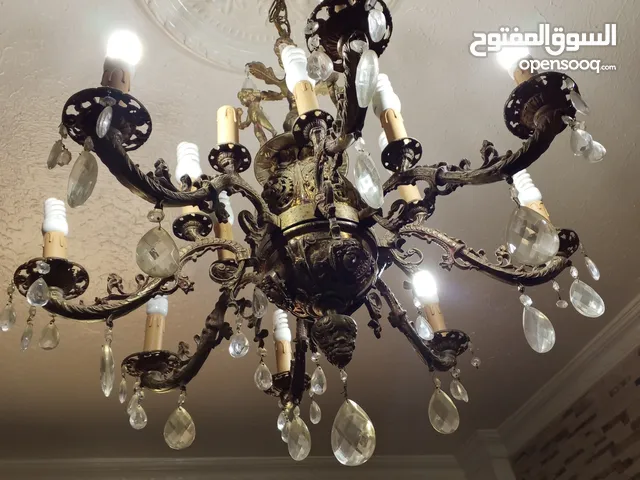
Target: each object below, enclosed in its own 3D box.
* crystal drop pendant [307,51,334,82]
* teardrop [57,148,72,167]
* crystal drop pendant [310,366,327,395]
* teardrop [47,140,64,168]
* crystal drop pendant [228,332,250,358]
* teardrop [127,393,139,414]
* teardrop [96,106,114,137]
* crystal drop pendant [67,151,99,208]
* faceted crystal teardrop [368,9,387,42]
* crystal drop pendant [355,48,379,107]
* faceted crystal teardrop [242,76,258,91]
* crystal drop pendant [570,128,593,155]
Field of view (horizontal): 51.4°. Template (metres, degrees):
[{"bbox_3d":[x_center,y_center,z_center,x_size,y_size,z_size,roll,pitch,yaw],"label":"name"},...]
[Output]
[{"bbox_3d":[0.001,-0.171,0.657,0.026,0.043,0.012,-12,-41,3],"label":"crystal drop pendant"},{"bbox_3d":[-0.276,-0.089,0.719,0.018,0.029,0.012,-10,-40,1],"label":"teardrop"},{"bbox_3d":[-0.002,0.203,0.964,0.026,0.043,0.012,-36,-47,28],"label":"crystal drop pendant"},{"bbox_3d":[-0.273,-0.088,0.684,0.012,0.041,0.026,21,-48,-31],"label":"teardrop"},{"bbox_3d":[-0.112,0.146,0.923,0.026,0.043,0.012,-3,-41,-7],"label":"crystal drop pendant"},{"bbox_3d":[-0.309,0.272,1.102,0.026,0.040,0.012,-35,-46,28],"label":"teardrop"},{"bbox_3d":[-0.213,-0.116,0.659,0.012,0.042,0.027,22,-48,-32],"label":"teardrop"},{"bbox_3d":[-0.230,-0.059,0.644,0.020,0.077,0.049,24,-50,-34],"label":"crystal drop pendant"},{"bbox_3d":[0.053,-0.198,0.616,0.013,0.042,0.026,5,-42,-17],"label":"faceted crystal teardrop"},{"bbox_3d":[0.044,-0.151,0.621,0.018,0.074,0.044,3,-42,-14],"label":"crystal drop pendant"},{"bbox_3d":[-0.131,-0.286,1.226,0.026,0.043,0.012,-5,-41,-5],"label":"faceted crystal teardrop"},{"bbox_3d":[0.304,-0.113,0.774,0.012,0.041,0.027,13,-44,-25],"label":"crystal drop pendant"}]

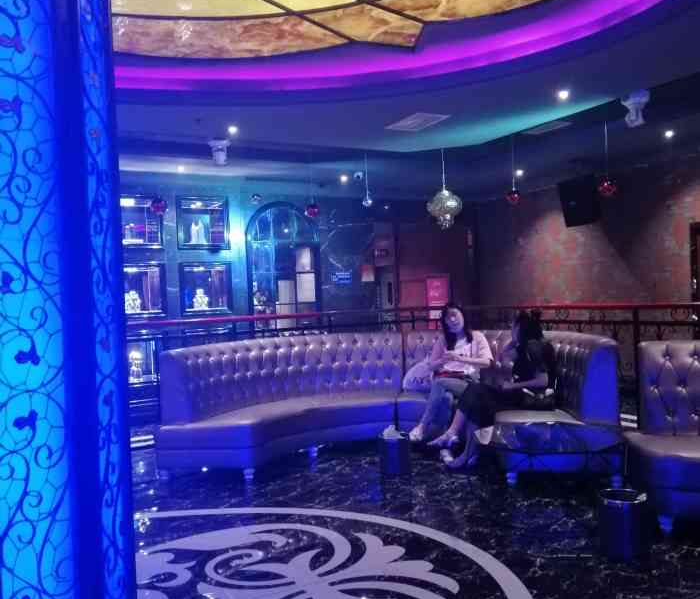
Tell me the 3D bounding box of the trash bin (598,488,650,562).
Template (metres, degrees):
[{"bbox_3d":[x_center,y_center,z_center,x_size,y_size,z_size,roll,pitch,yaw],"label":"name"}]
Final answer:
[{"bbox_3d":[1.450,1.211,3.765,0.220,0.305,0.220,-2,2,21],"label":"trash bin"}]

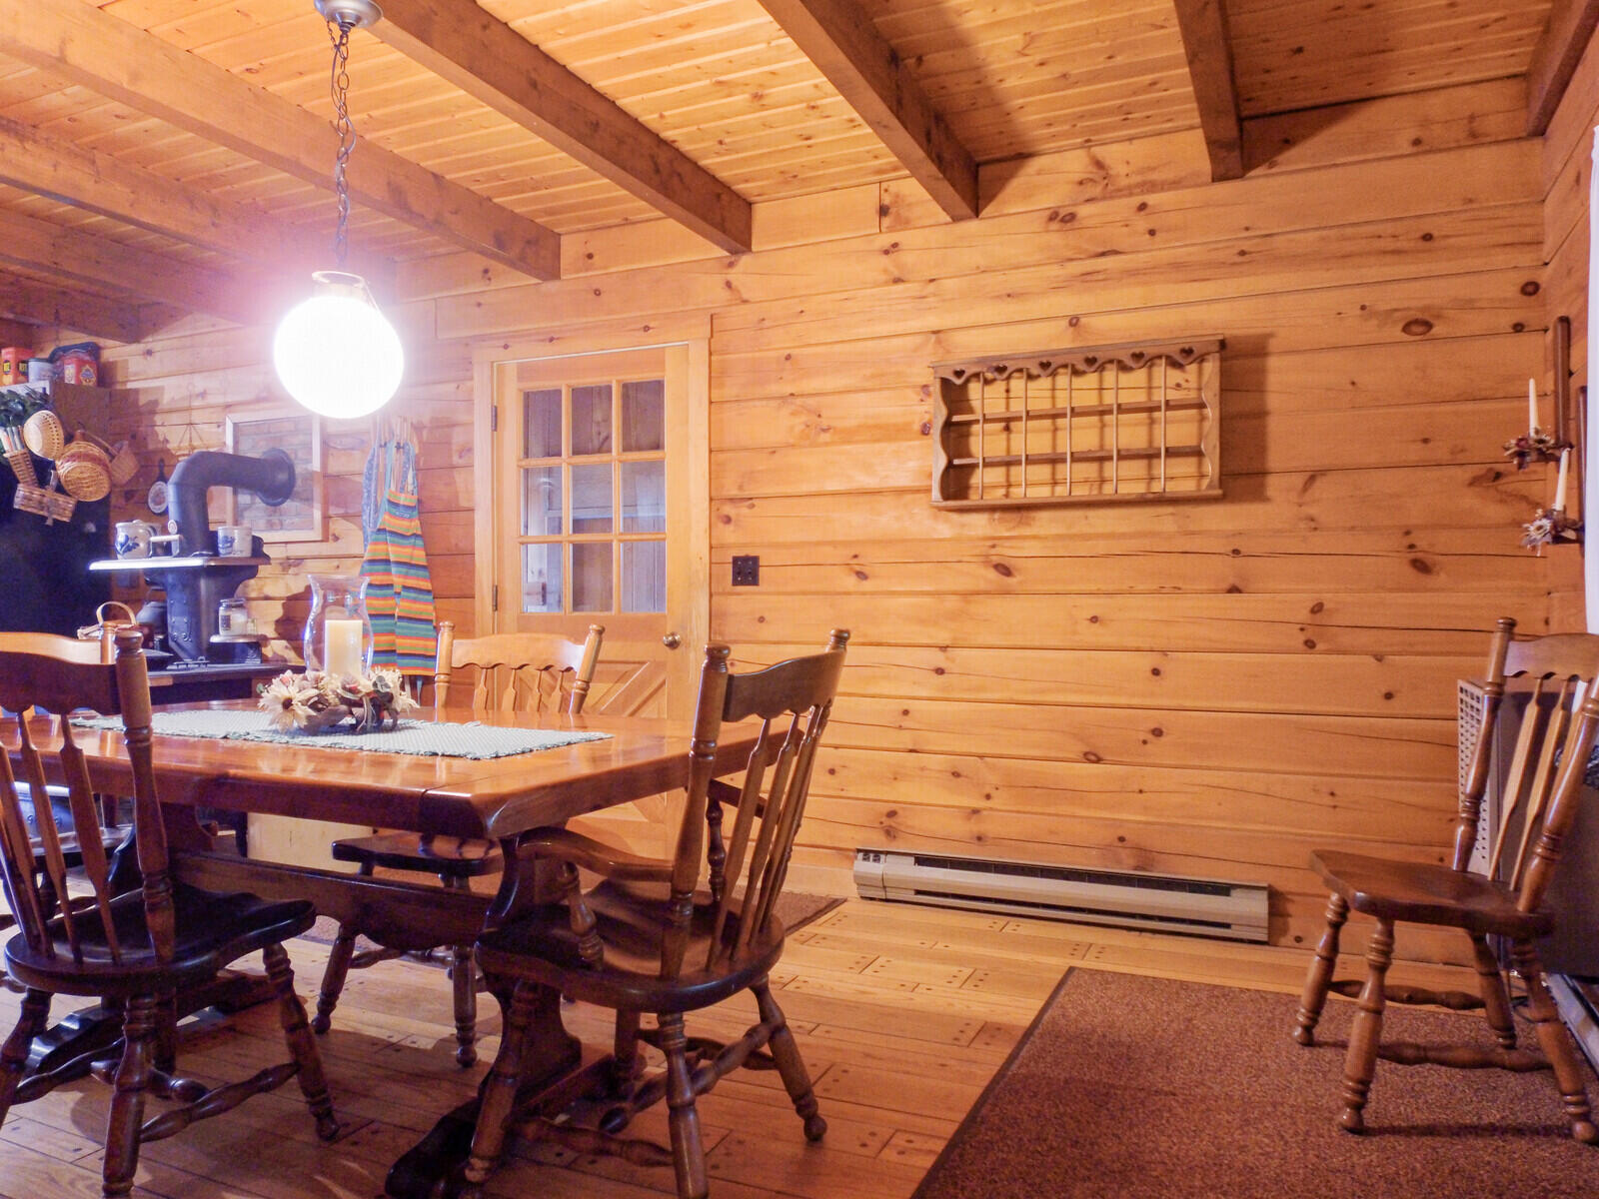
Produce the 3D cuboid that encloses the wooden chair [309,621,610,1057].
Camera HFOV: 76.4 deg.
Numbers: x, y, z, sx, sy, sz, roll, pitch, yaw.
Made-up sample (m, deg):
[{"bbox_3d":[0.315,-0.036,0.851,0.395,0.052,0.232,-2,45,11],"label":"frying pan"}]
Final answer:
[{"bbox_3d":[-0.862,0.566,2.627,0.510,0.985,0.530,0,0,25],"label":"wooden chair"}]

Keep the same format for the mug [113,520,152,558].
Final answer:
[{"bbox_3d":[-2.843,-0.253,4.335,0.138,0.148,0.122,0,0,-33],"label":"mug"}]

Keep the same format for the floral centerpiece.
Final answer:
[{"bbox_3d":[-1.121,0.239,2.470,0.350,0.130,0.340,0,0,-24],"label":"floral centerpiece"}]

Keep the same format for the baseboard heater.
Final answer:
[{"bbox_3d":[0.807,0.953,3.315,1.314,0.172,0.066,0,0,23],"label":"baseboard heater"}]

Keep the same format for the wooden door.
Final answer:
[{"bbox_3d":[-0.847,0.033,4.044,1.020,2.070,0.070,0,0,23],"label":"wooden door"}]

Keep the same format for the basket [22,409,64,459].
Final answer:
[{"bbox_3d":[-3.558,-0.768,4.789,0.230,0.230,0.100,9,3,22],"label":"basket"}]

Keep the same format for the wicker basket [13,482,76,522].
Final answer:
[{"bbox_3d":[-3.586,-0.466,4.825,0.075,0.120,0.245,0,-10,23],"label":"wicker basket"}]

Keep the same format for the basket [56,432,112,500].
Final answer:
[{"bbox_3d":[-3.483,-0.629,4.941,0.235,0.250,0.150,0,22,-40],"label":"basket"}]

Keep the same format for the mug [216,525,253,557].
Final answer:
[{"bbox_3d":[-2.301,-0.237,4.141,0.125,0.125,0.130,0,0,-29],"label":"mug"}]

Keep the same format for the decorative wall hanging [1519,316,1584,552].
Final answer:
[{"bbox_3d":[1.902,-0.420,2.580,0.120,0.600,0.290,0,0,25],"label":"decorative wall hanging"}]

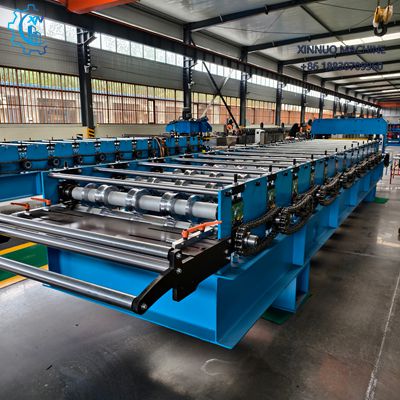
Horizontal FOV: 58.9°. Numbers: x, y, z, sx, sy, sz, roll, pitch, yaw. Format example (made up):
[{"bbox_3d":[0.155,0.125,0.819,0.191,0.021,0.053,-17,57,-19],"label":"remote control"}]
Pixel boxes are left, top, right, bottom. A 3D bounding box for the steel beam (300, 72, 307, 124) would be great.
[{"bbox_3d":[9.610,-8.462,32.724,0.340,6.200,0.260,7,14,33],"label":"steel beam"}]

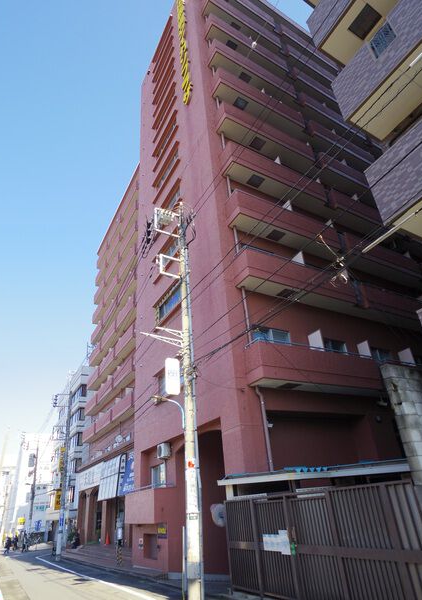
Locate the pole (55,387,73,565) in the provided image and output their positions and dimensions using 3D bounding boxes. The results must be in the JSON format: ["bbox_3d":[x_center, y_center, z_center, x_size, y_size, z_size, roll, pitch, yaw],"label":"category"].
[{"bbox_3d":[-10.638,12.254,26.628,0.400,11.233,0.400,11,-34,-29],"label":"pole"}]

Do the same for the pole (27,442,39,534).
[{"bbox_3d":[-16.292,17.660,33.495,0.320,8.770,0.320,12,-34,-27],"label":"pole"}]

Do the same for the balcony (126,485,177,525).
[{"bbox_3d":[-2.410,8.116,14.255,0.863,1.047,3.277,12,-34,-27],"label":"balcony"}]

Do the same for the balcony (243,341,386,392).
[{"bbox_3d":[3.606,2.402,12.158,5.396,1.218,0.792,12,-34,-28],"label":"balcony"}]

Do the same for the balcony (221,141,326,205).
[{"bbox_3d":[3.034,-5.520,16.763,5.434,1.160,0.784,12,-34,-27],"label":"balcony"}]

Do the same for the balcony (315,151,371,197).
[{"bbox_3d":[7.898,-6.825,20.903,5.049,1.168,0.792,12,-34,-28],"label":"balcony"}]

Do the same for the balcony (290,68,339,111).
[{"bbox_3d":[7.144,-14.186,25.041,4.583,1.160,0.784,12,-34,-27],"label":"balcony"}]

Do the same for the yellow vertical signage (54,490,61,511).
[{"bbox_3d":[-9.220,12.060,21.949,0.420,1.120,0.120,12,-34,-27],"label":"yellow vertical signage"}]

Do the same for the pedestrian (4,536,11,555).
[{"bbox_3d":[-21.412,25.833,38.364,0.450,1.600,0.420,-23,-34,29],"label":"pedestrian"}]

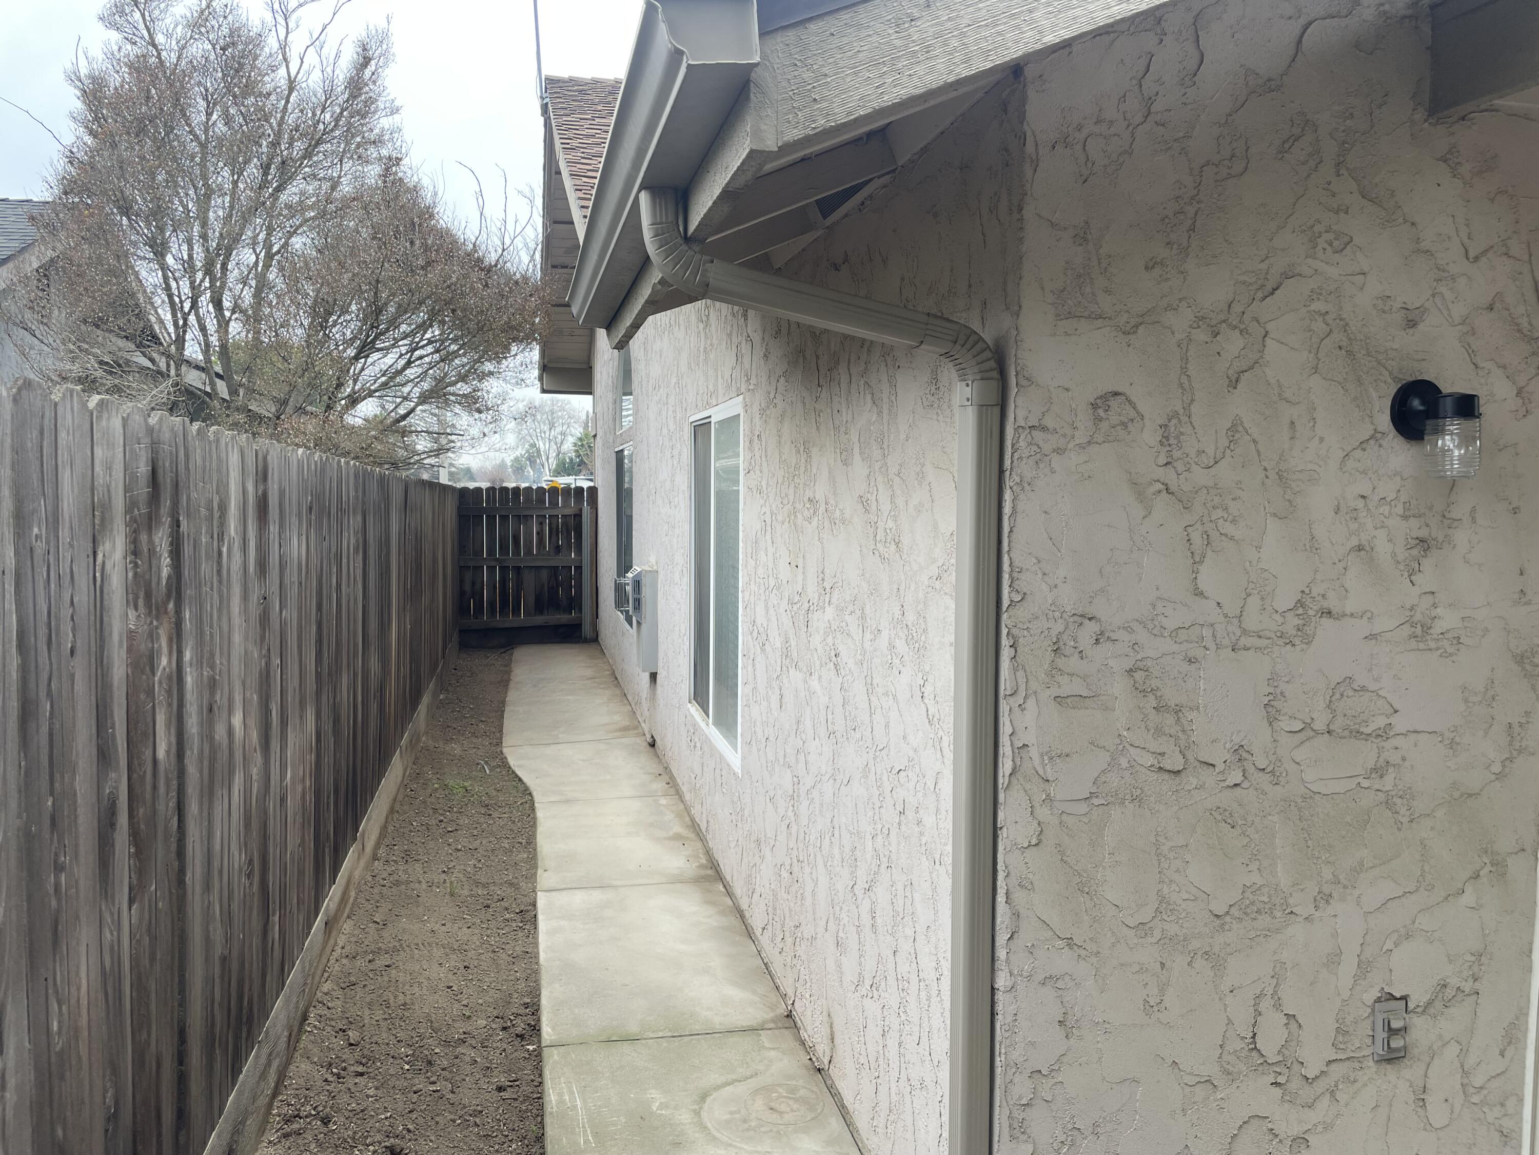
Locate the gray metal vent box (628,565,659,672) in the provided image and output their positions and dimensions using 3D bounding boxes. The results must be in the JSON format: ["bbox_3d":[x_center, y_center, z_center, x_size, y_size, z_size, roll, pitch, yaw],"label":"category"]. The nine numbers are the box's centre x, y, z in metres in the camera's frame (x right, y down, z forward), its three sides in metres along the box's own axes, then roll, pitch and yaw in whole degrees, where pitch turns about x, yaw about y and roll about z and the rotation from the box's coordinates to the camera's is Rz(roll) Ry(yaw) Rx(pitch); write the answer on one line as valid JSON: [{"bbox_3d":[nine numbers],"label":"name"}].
[{"bbox_3d":[-0.858,0.276,7.799,0.175,0.690,0.370,-1,4,-12],"label":"gray metal vent box"}]

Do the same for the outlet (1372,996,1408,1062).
[{"bbox_3d":[1.215,0.884,2.254,0.070,0.114,0.016,-1,4,-12],"label":"outlet"}]

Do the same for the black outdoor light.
[{"bbox_3d":[1.238,-0.275,2.122,0.116,0.186,0.127,-1,4,-12],"label":"black outdoor light"}]

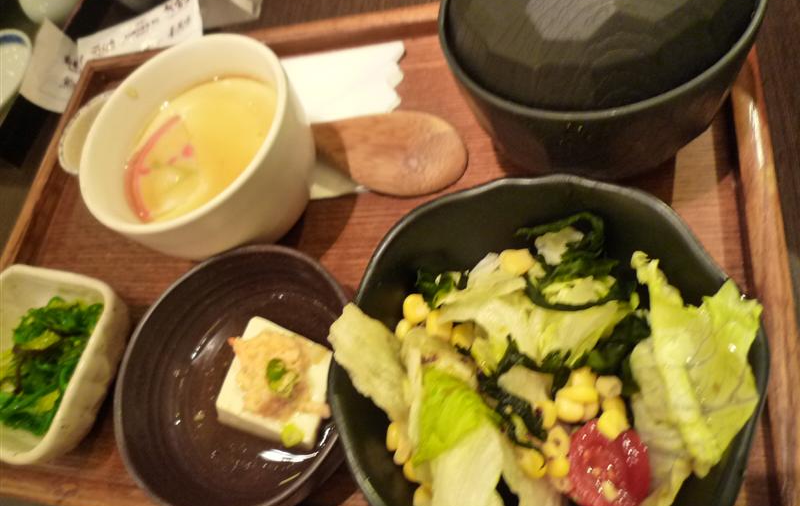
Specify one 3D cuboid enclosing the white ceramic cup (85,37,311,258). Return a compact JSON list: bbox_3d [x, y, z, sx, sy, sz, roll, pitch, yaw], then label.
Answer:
[{"bbox_3d":[-0.080,-0.039,0.256,0.096,0.056,0.096,0,65,20],"label":"white ceramic cup"}]

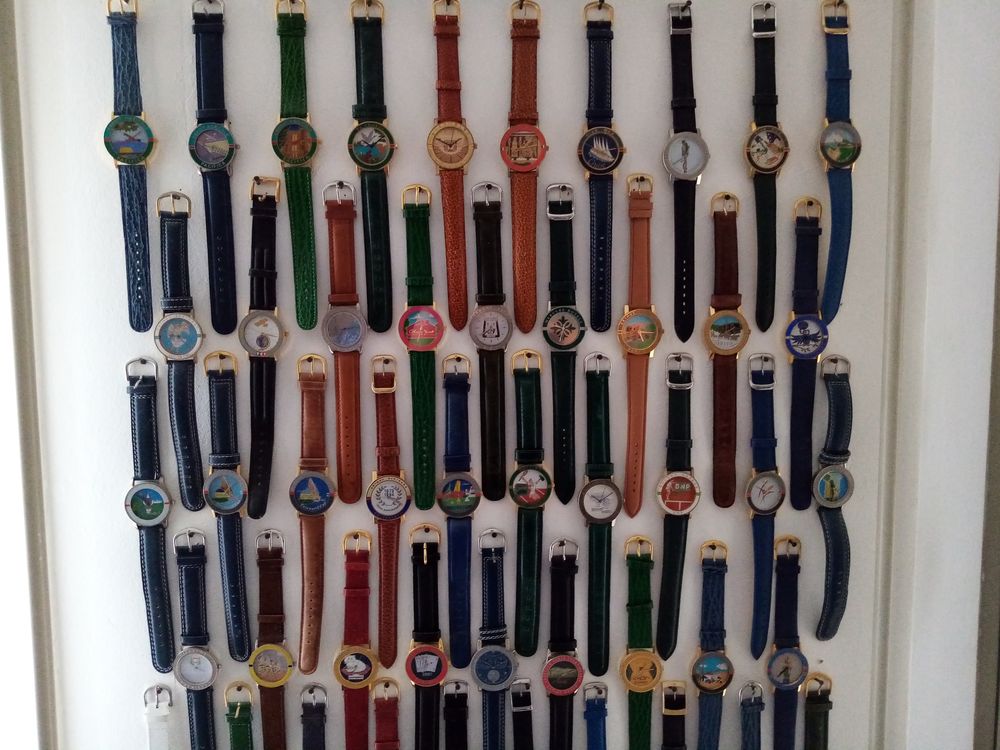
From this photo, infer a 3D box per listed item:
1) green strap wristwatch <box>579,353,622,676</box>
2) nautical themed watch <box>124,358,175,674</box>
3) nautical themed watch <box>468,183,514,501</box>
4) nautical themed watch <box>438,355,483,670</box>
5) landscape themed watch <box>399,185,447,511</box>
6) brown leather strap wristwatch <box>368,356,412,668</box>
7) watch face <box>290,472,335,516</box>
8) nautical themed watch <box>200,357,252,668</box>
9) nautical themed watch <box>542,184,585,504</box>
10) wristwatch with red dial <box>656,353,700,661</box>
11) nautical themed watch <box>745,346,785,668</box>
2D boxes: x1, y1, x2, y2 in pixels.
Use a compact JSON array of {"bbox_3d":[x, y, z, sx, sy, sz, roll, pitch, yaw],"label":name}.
[{"bbox_3d":[0.077,0.108,0.570,0.035,0.250,0.013,-1,5,-2],"label":"green strap wristwatch"},{"bbox_3d":[-0.261,0.105,0.562,0.035,0.241,0.014,-2,5,-3],"label":"nautical themed watch"},{"bbox_3d":[-0.006,-0.025,0.563,0.033,0.239,0.013,-1,5,-3],"label":"nautical themed watch"},{"bbox_3d":[-0.030,0.105,0.566,0.033,0.240,0.013,0,5,-2],"label":"nautical themed watch"},{"bbox_3d":[-0.056,-0.019,0.555,0.034,0.240,0.013,-1,5,-2],"label":"landscape themed watch"},{"bbox_3d":[-0.083,0.105,0.564,0.033,0.237,0.013,0,5,-2],"label":"brown leather strap wristwatch"},{"bbox_3d":[-0.140,0.089,0.560,0.034,0.035,0.008,-1,5,-2],"label":"watch face"},{"bbox_3d":[-0.203,0.100,0.559,0.033,0.234,0.013,-1,5,-2],"label":"nautical themed watch"},{"bbox_3d":[0.049,-0.023,0.566,0.033,0.241,0.013,-2,5,-3],"label":"nautical themed watch"},{"bbox_3d":[0.135,0.100,0.578,0.036,0.239,0.014,1,4,-2],"label":"wristwatch with red dial"},{"bbox_3d":[0.207,0.102,0.584,0.034,0.241,0.014,-2,5,-11],"label":"nautical themed watch"}]

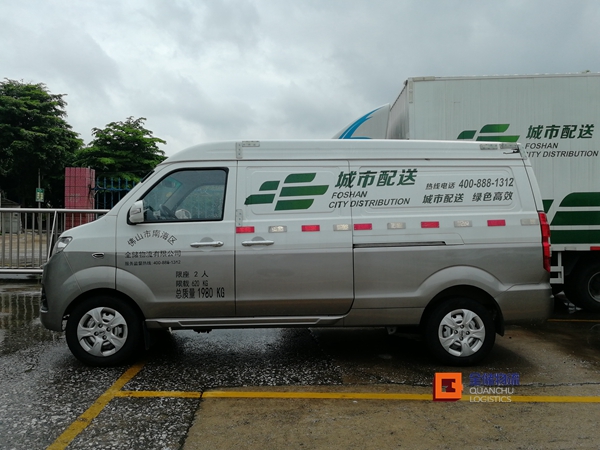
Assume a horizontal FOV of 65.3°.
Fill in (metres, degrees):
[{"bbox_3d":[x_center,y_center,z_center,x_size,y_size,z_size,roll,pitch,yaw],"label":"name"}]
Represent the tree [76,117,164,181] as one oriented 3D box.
[{"bbox_3d":[-6.900,-1.650,18.000,3.900,5.000,3.800,0,1,0],"label":"tree"}]

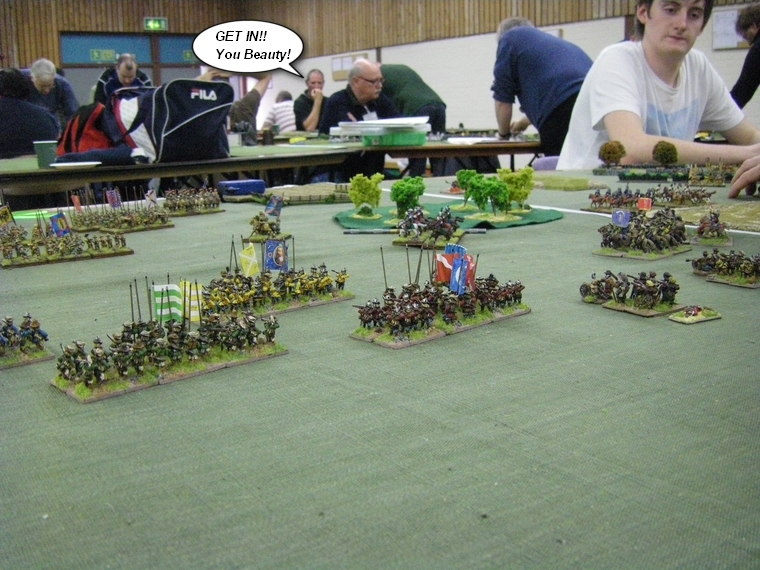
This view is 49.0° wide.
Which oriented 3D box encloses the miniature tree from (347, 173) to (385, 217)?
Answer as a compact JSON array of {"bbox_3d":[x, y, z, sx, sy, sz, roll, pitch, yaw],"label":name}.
[{"bbox_3d":[-0.018,-0.113,1.037,0.045,0.056,0.045,-1,12,0],"label":"miniature tree"}]

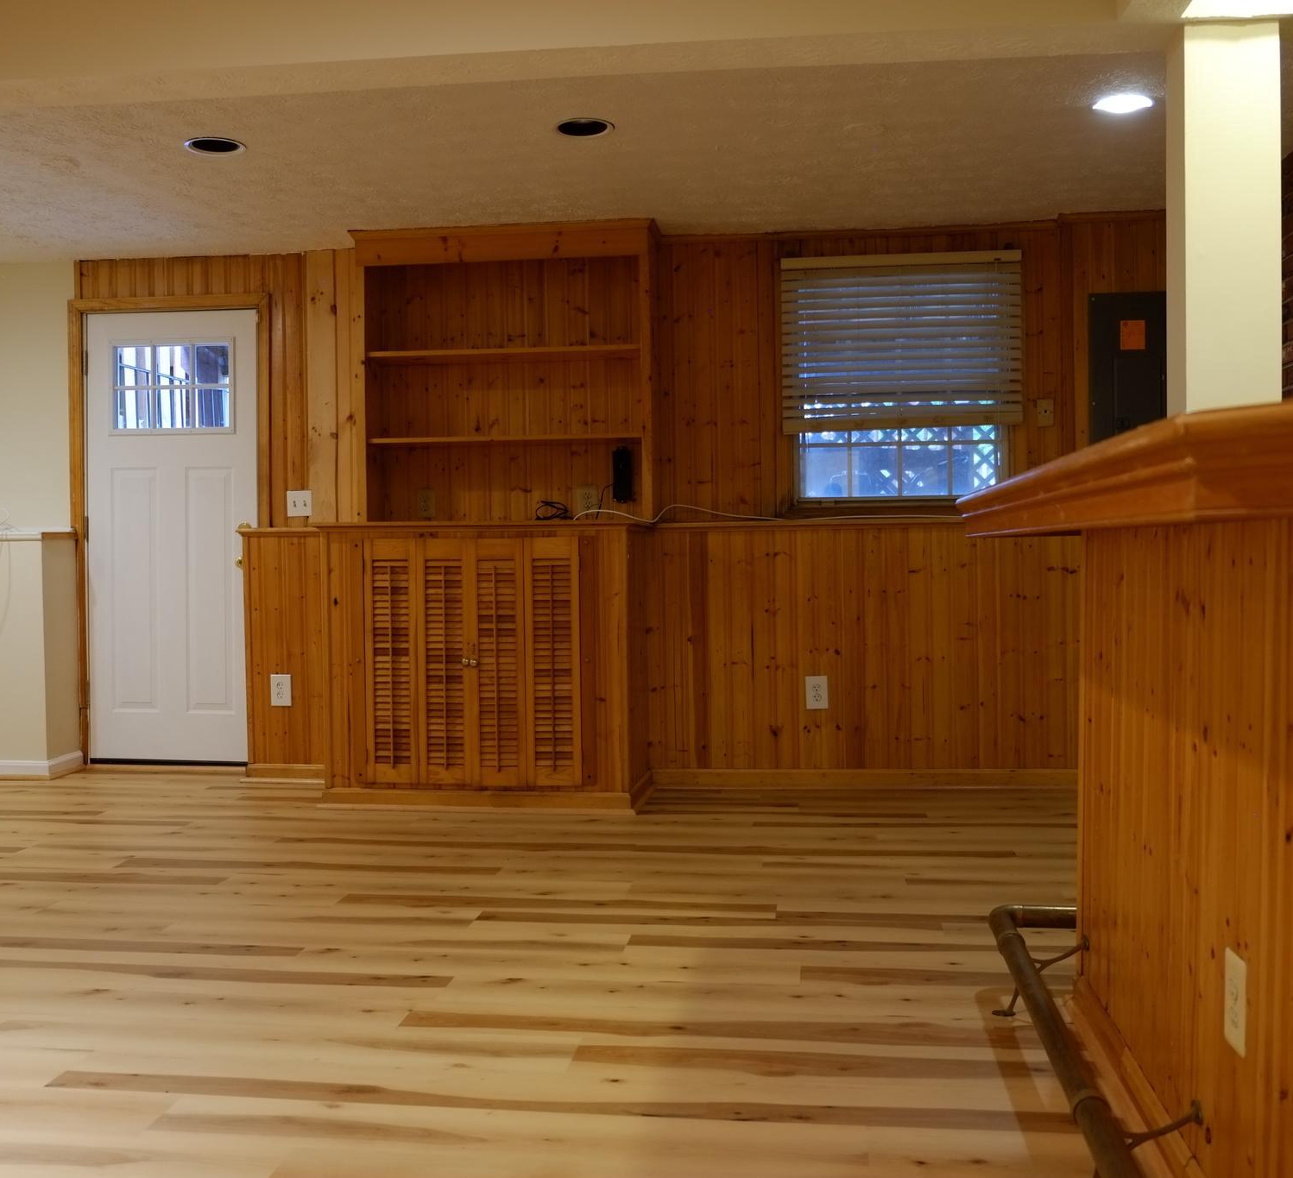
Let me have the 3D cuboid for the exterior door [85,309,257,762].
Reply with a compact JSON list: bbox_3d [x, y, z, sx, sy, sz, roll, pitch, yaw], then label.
[{"bbox_3d":[-2.130,-0.229,6.002,0.813,2.030,0.045,0,2,7],"label":"exterior door"}]

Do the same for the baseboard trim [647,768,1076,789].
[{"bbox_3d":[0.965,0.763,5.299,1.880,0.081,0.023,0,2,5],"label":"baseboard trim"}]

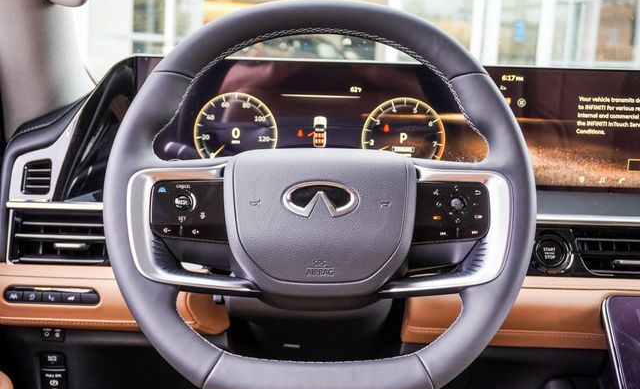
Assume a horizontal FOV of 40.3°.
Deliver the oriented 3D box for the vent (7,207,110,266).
[{"bbox_3d":[-0.265,0.043,0.913,0.112,0.057,0.040,2,4,0],"label":"vent"}]

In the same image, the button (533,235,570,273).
[{"bbox_3d":[0.240,0.062,0.905,0.038,0.038,0.014,2,3,0],"label":"button"}]

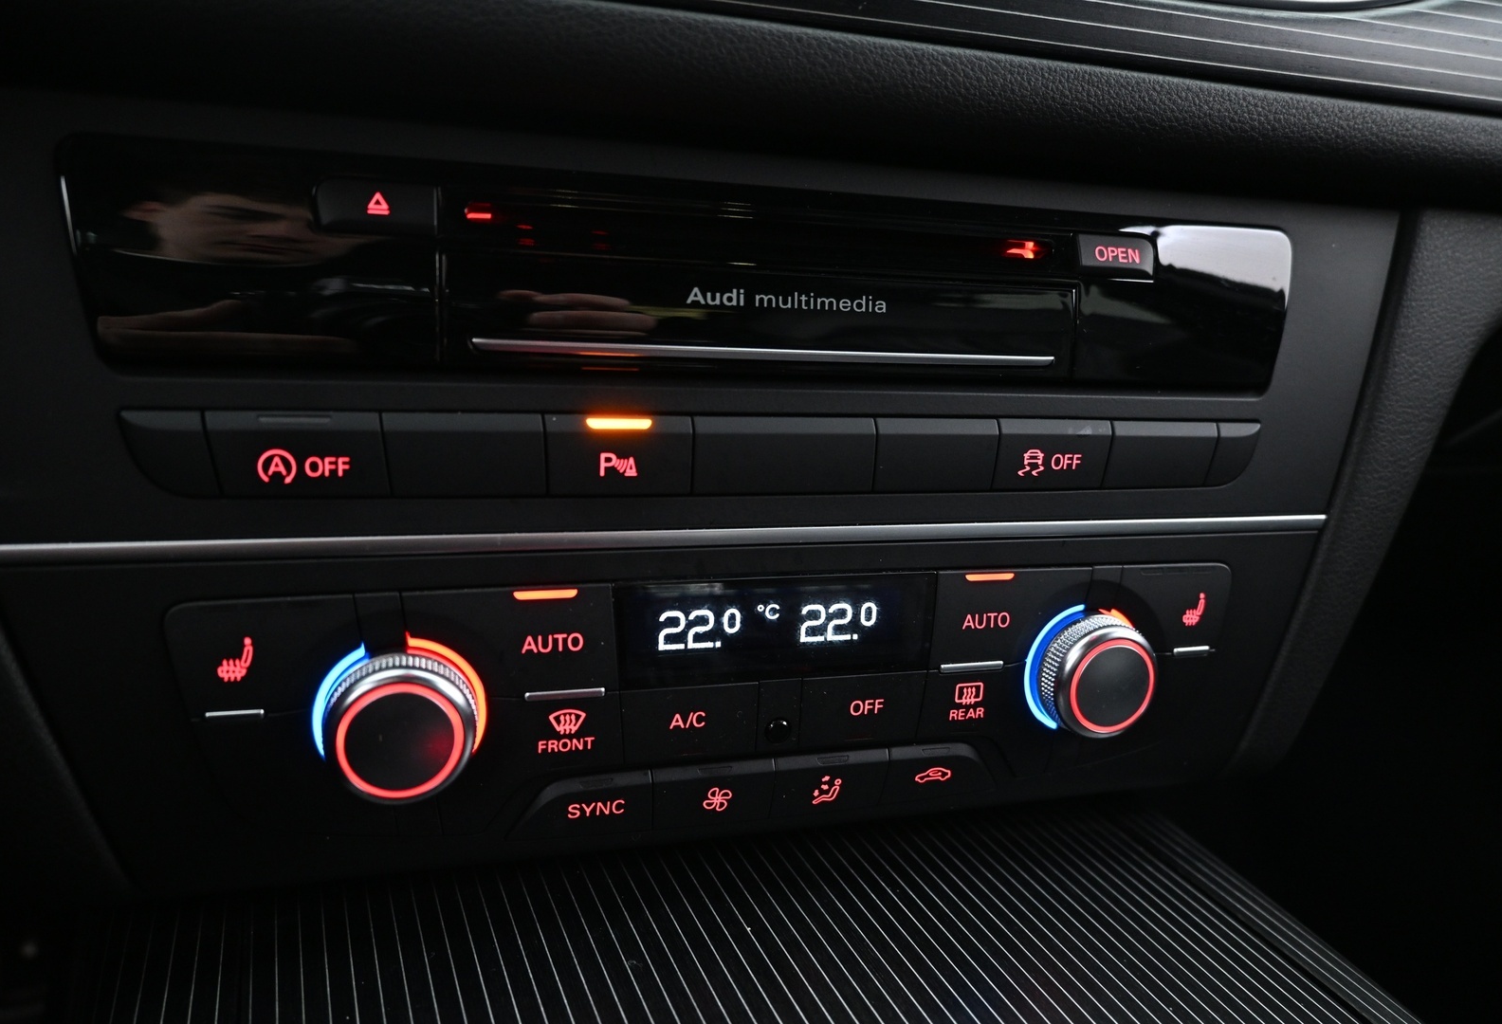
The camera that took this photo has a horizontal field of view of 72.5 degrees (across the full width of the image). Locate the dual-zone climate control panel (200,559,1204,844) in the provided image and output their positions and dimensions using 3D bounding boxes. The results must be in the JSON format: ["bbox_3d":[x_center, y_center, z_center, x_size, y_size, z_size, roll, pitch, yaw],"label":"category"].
[{"bbox_3d":[0.006,0.041,0.221,0.232,0.054,0.024,-1,13,-17],"label":"dual-zone climate control panel"}]

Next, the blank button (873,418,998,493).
[{"bbox_3d":[0.039,-0.013,0.227,0.029,0.015,0.008,-1,6,-17],"label":"blank button"}]

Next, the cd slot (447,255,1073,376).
[{"bbox_3d":[0.007,-0.039,0.214,0.135,0.020,0.010,-1,5,-17],"label":"cd slot"}]

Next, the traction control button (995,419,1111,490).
[{"bbox_3d":[0.067,-0.013,0.235,0.029,0.015,0.008,-1,6,-17],"label":"traction control button"}]

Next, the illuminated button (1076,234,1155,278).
[{"bbox_3d":[0.082,-0.058,0.235,0.020,0.009,0.008,-1,5,-17],"label":"illuminated button"}]

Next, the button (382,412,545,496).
[{"bbox_3d":[-0.055,-0.011,0.198,0.029,0.015,0.008,-1,6,-17],"label":"button"}]

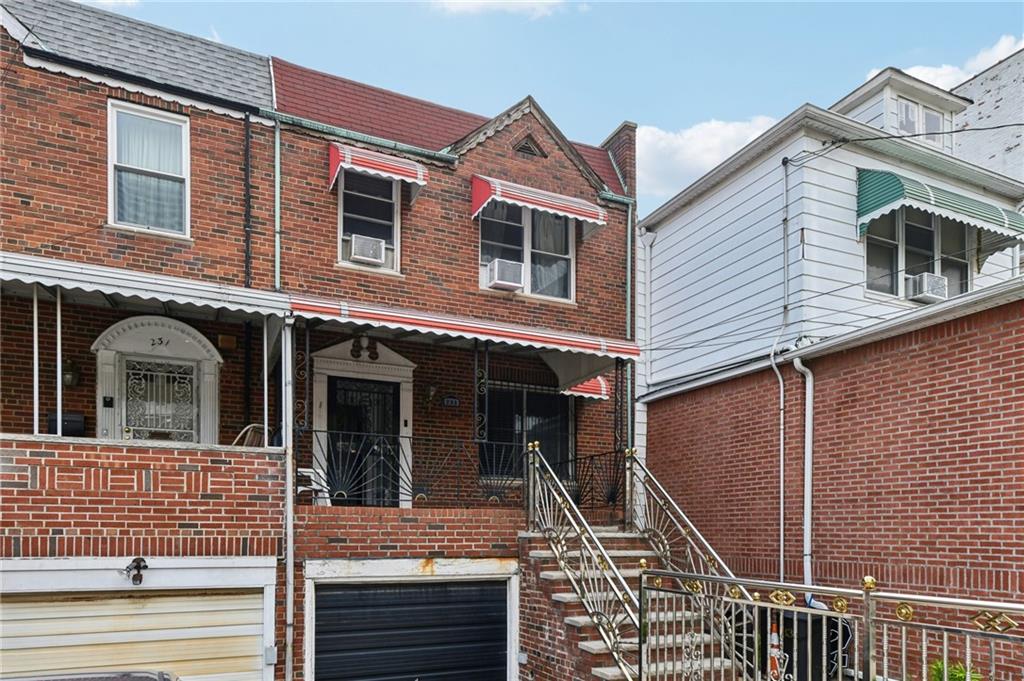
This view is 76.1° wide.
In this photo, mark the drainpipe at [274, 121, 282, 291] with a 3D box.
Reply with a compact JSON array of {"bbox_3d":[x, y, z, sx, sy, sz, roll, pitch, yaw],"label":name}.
[{"bbox_3d":[-3.220,-1.860,9.000,0.075,2.340,0.080,0,0,-23],"label":"drainpipe"}]

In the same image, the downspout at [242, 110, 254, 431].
[{"bbox_3d":[-3.570,-0.800,8.850,0.090,4.550,0.090,0,0,-23],"label":"downspout"}]

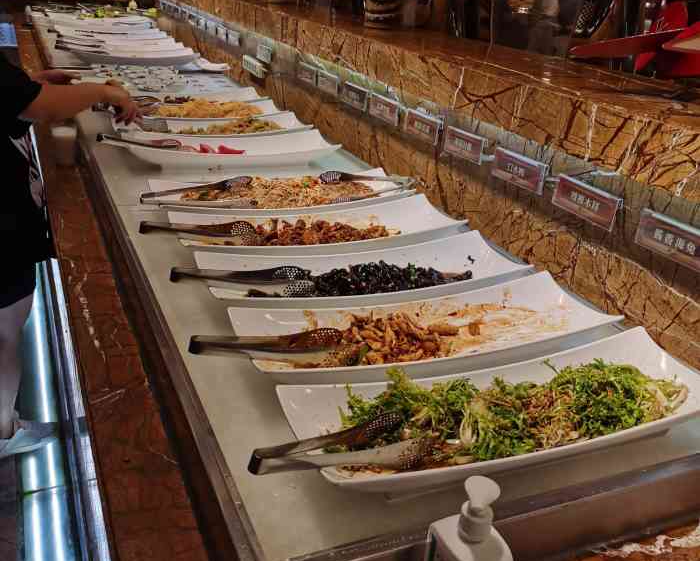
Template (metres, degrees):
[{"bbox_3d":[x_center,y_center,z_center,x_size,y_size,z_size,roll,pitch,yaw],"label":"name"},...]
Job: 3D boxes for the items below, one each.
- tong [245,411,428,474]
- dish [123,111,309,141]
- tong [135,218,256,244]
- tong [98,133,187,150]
[{"bbox_3d":[-0.005,0.186,0.818,0.232,0.037,0.060,-10,28,-31],"label":"tong"},{"bbox_3d":[-0.446,-0.485,2.342,0.595,0.062,0.190,-6,26,-23],"label":"dish"},{"bbox_3d":[-0.289,-0.097,1.415,0.237,0.037,0.050,-7,26,-25],"label":"tong"},{"bbox_3d":[-0.574,-0.384,2.006,0.245,0.034,0.050,-13,29,-35],"label":"tong"}]

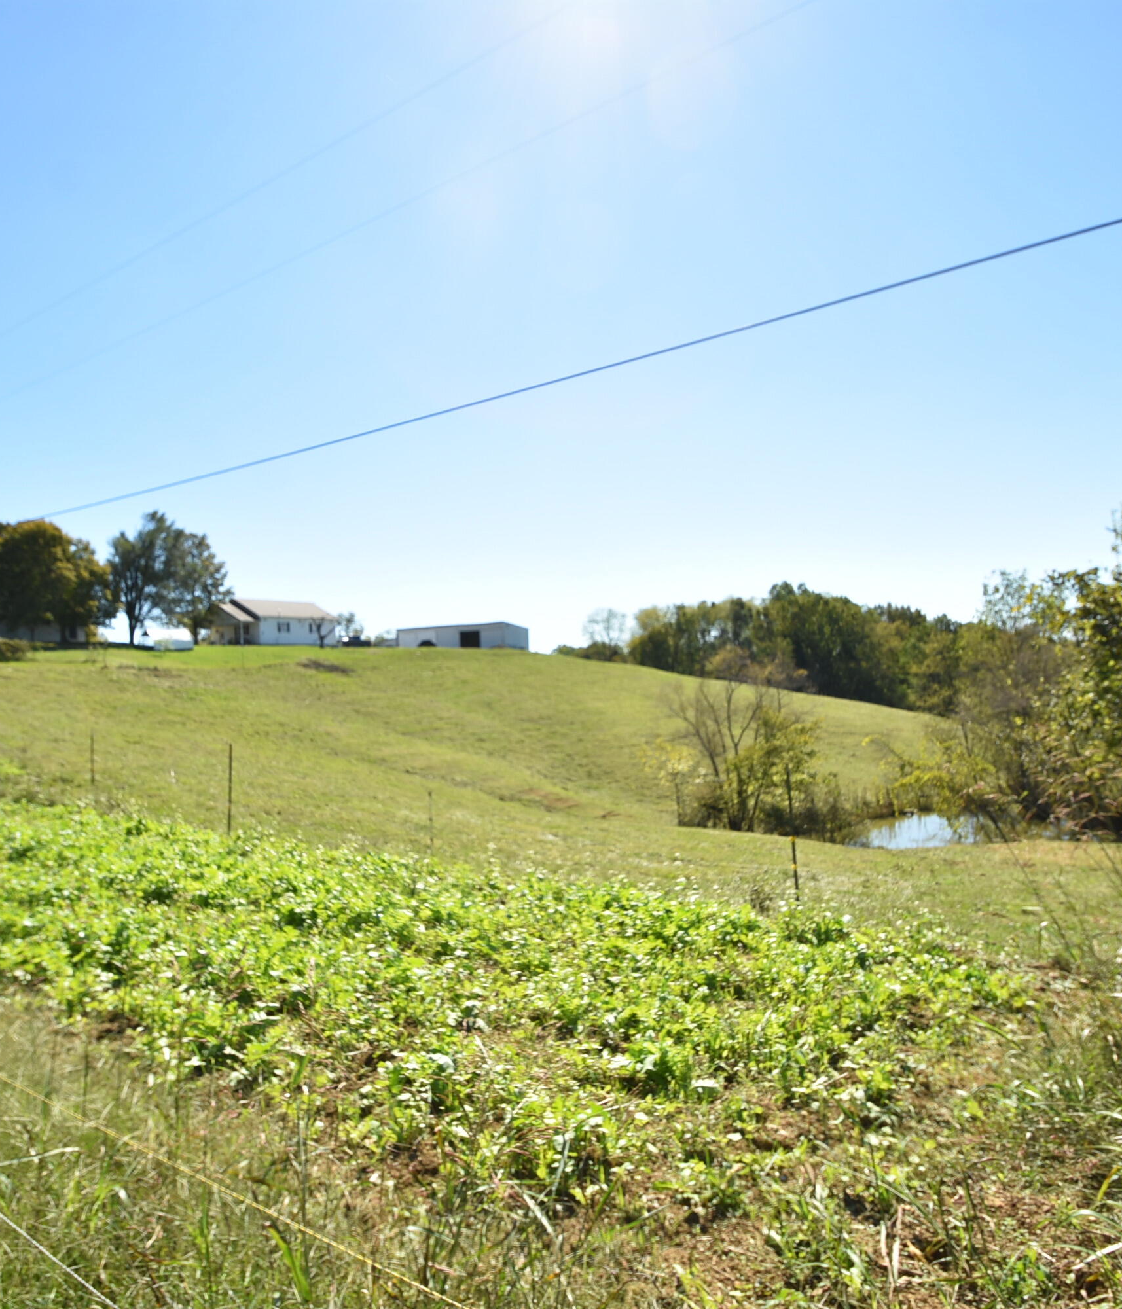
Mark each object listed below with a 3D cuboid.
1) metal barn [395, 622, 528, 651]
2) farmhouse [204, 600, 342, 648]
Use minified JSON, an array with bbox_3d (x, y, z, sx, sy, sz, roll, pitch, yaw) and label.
[{"bbox_3d":[-14.380,-1.830,119.850,17.300,4.350,8.150,-3,-2,21],"label":"metal barn"},{"bbox_3d":[-33.600,-3.340,94.400,9.700,5.700,13.150,-4,-2,35],"label":"farmhouse"}]

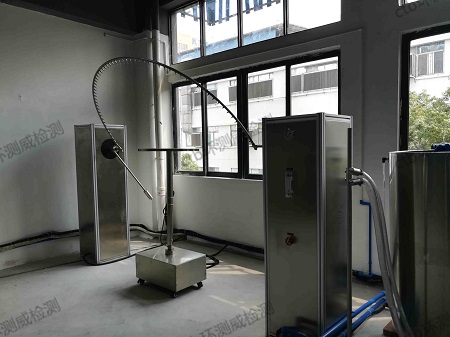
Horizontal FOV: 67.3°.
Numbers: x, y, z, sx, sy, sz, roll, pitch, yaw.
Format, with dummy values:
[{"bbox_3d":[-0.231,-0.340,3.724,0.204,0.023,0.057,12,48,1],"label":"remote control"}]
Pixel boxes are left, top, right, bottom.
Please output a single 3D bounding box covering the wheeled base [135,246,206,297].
[{"bbox_3d":[-0.547,1.031,3.416,0.589,0.308,0.400,2,3,38],"label":"wheeled base"}]

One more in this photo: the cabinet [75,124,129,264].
[{"bbox_3d":[-1.594,0.307,4.429,0.454,1.715,0.472,2,4,42],"label":"cabinet"}]

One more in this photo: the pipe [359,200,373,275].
[{"bbox_3d":[1.436,0.702,3.432,0.108,0.747,0.036,2,4,40],"label":"pipe"}]

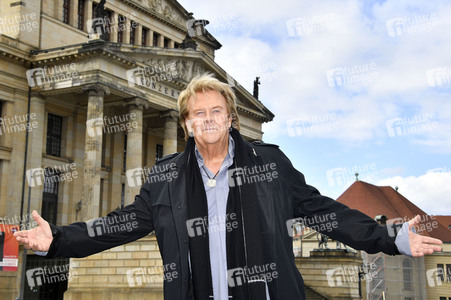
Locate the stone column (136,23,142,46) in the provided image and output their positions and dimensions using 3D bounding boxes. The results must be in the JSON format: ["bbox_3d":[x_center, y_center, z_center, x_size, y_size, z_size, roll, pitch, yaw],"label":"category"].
[{"bbox_3d":[-7.206,-9.016,60.261,0.420,2.800,0.460,-5,-12,31],"label":"stone column"}]

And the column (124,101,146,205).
[{"bbox_3d":[-6.125,1.385,48.453,1.250,9.720,1.250,-5,-12,31],"label":"column"}]

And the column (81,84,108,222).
[{"bbox_3d":[-8.240,0.728,45.062,1.250,9.720,1.250,-5,-12,31],"label":"column"}]

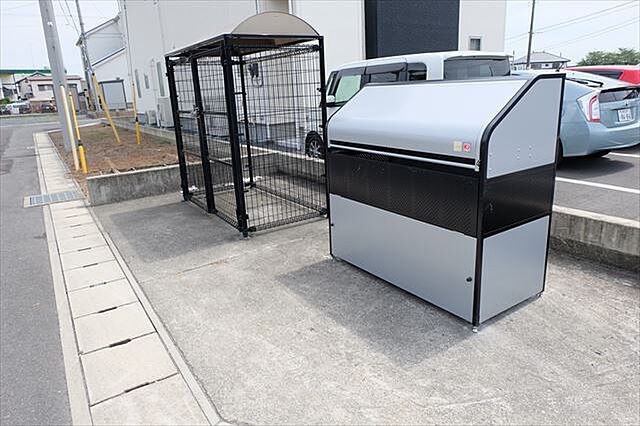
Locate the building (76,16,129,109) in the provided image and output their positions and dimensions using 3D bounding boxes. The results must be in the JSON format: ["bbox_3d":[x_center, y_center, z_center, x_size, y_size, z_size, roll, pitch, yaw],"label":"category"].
[{"bbox_3d":[-15.984,-12.110,35.840,6.800,7.500,7.000,-13,18,-31],"label":"building"}]

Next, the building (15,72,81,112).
[{"bbox_3d":[-46.215,-20.507,72.992,8.800,7.000,8.000,-12,18,-30],"label":"building"}]

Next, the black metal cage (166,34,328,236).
[{"bbox_3d":[-0.929,-0.974,5.124,1.023,1.887,2.046,-13,18,-31],"label":"black metal cage"}]

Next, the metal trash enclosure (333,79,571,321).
[{"bbox_3d":[0.753,-0.199,2.999,0.680,1.388,1.398,-13,19,-32],"label":"metal trash enclosure"}]

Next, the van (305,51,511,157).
[{"bbox_3d":[1.104,-1.611,6.838,1.480,1.640,3.400,-12,18,-30],"label":"van"}]

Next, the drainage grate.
[{"bbox_3d":[-4.071,-0.205,6.484,0.670,0.050,0.780,-13,18,-31],"label":"drainage grate"}]

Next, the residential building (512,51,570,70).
[{"bbox_3d":[43.096,-27.442,81.993,9.500,7.000,9.000,5,18,27],"label":"residential building"}]

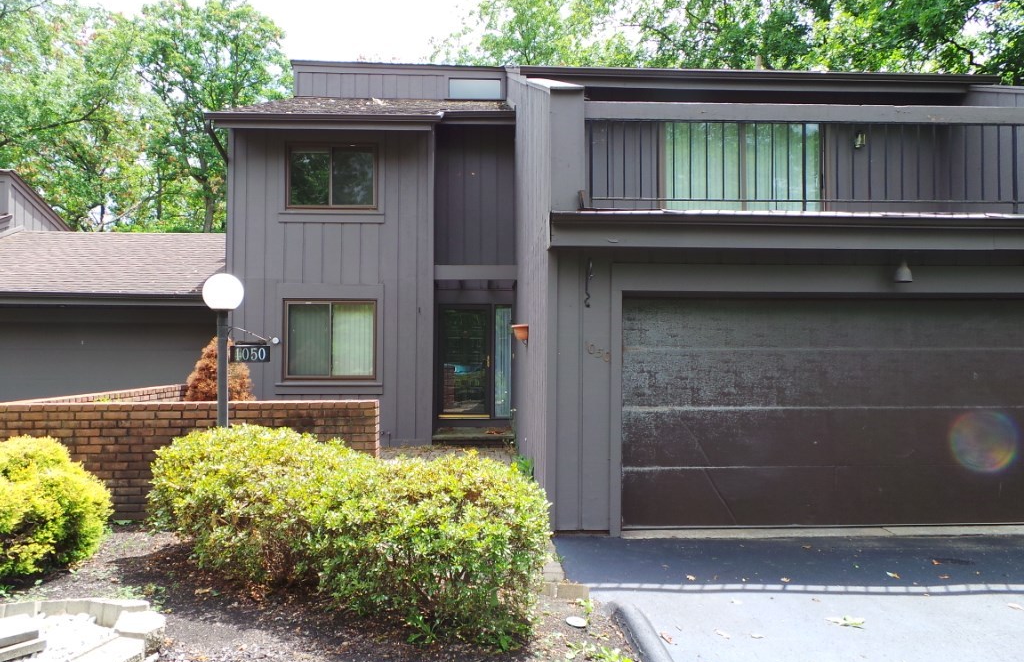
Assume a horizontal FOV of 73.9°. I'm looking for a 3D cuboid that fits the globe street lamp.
[{"bbox_3d":[-2.118,0.569,4.960,0.305,1.980,0.305,0,-1,-2],"label":"globe street lamp"}]

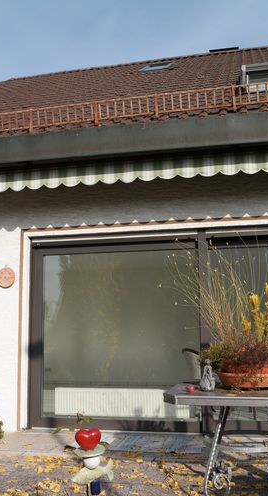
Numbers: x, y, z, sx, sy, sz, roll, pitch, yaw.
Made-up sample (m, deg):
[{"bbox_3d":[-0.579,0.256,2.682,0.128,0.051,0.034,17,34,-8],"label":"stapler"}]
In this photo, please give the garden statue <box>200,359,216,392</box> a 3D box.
[{"bbox_3d":[0.582,0.989,3.866,0.115,0.236,0.105,-2,-8,10],"label":"garden statue"}]

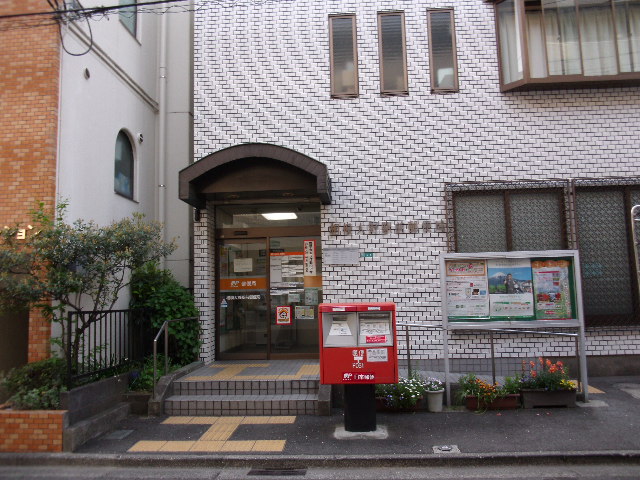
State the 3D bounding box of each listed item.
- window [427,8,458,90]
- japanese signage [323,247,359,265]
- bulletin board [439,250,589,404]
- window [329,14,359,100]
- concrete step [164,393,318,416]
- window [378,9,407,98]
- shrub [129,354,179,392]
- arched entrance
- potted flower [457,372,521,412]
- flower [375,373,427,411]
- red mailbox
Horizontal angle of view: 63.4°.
[{"bbox_3d":[1.898,-2.908,7.954,0.420,1.351,0.120,-2,-5,4],"label":"window"},{"bbox_3d":[0.332,0.252,8.044,0.547,0.254,0.035,-2,-6,3],"label":"japanese signage"},{"bbox_3d":[2.355,1.074,6.302,1.685,1.845,0.130,-2,-5,4],"label":"bulletin board"},{"bbox_3d":[0.387,-2.969,8.375,0.445,1.430,0.100,-2,-6,3],"label":"window"},{"bbox_3d":[-0.925,1.997,6.232,1.822,0.178,0.320,-2,-5,4],"label":"concrete step"},{"bbox_3d":[1.130,-2.876,8.002,0.425,1.346,0.120,-2,-5,4],"label":"window"},{"bbox_3d":[-2.167,1.742,6.757,0.550,0.430,0.520,-2,-6,3],"label":"shrub"},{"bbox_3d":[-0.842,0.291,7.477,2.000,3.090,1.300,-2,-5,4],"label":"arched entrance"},{"bbox_3d":[2.032,1.804,6.260,0.710,0.420,0.320,-2,-5,4],"label":"potted flower"},{"bbox_3d":[0.924,1.820,6.172,0.630,0.420,0.310,-2,-6,3],"label":"flower"},{"bbox_3d":[0.405,1.056,5.385,0.762,0.800,0.500,-2,-6,3],"label":"red mailbox"}]

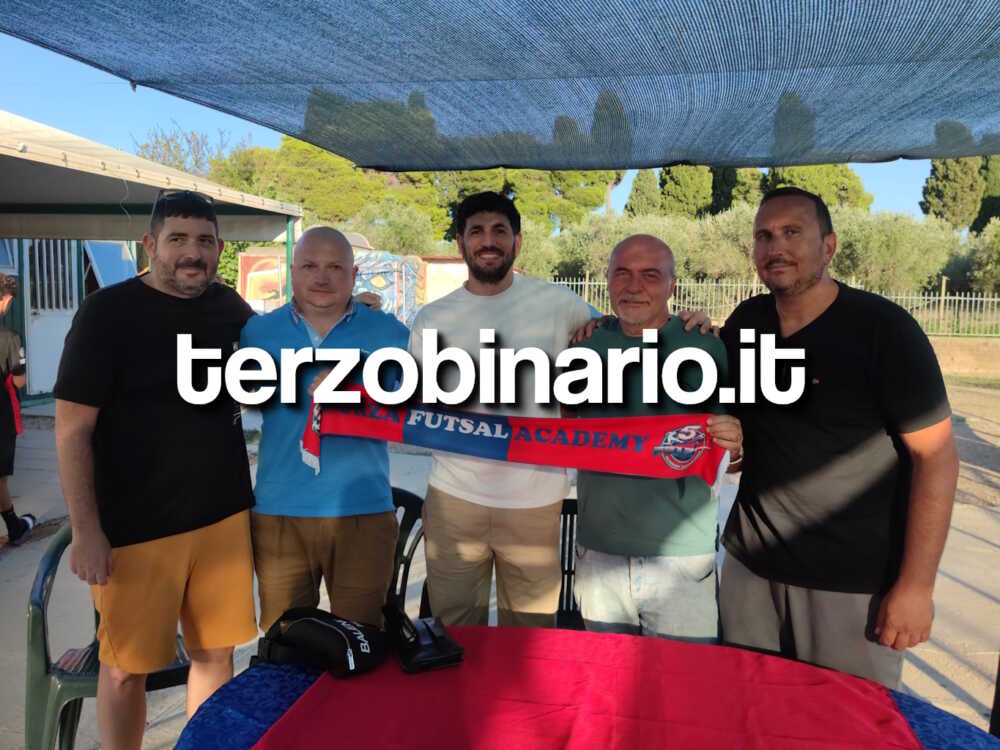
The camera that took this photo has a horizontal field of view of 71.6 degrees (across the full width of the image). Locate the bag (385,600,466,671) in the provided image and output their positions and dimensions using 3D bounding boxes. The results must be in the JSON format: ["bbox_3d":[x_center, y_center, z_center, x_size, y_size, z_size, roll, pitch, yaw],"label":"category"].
[{"bbox_3d":[-0.169,0.566,1.557,0.145,0.100,0.155,-1,6,-23],"label":"bag"}]

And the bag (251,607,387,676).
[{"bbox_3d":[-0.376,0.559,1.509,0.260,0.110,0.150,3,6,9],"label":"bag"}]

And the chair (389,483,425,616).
[{"bbox_3d":[-0.427,0.845,2.226,0.570,0.850,0.560,1,6,-6],"label":"chair"}]

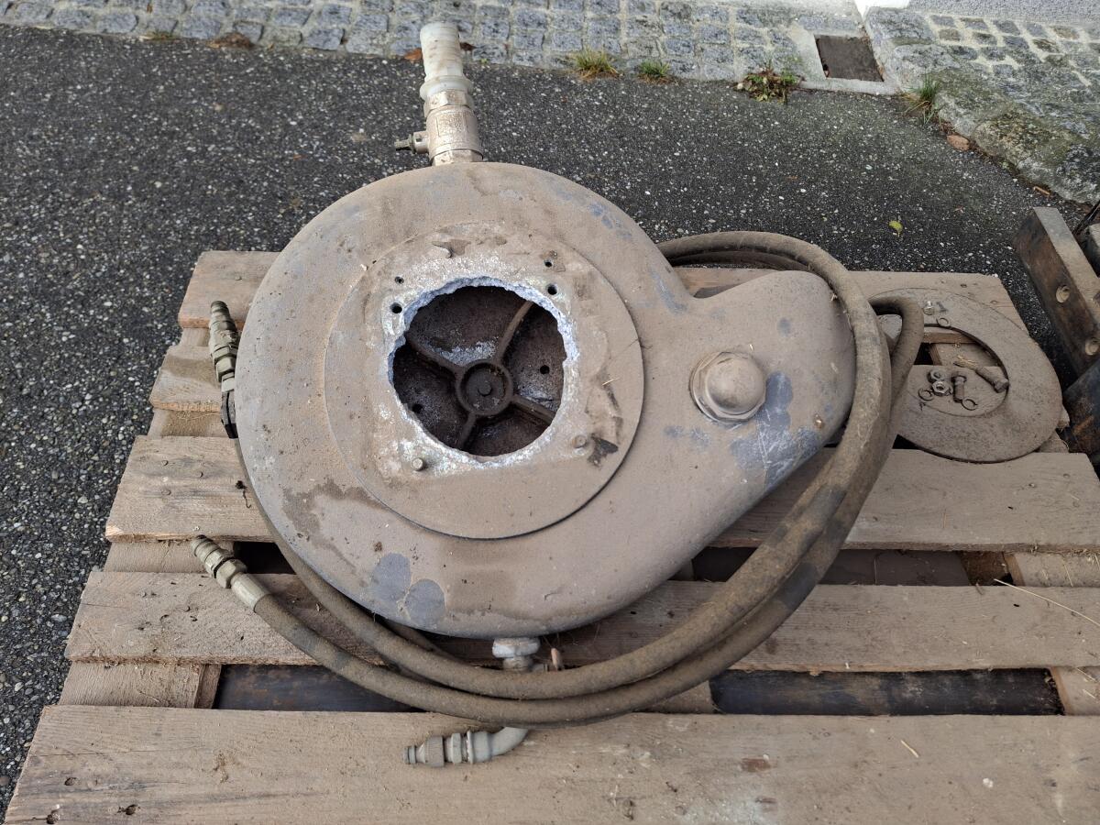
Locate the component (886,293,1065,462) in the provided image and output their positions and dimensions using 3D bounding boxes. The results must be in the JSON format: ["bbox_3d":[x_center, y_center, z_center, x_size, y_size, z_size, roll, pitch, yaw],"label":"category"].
[{"bbox_3d":[0.549,-0.061,1.096,0.298,0.012,0.298,1,55,-2],"label":"component"}]

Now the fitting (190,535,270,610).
[{"bbox_3d":[-0.350,0.172,0.867,0.111,0.032,0.031,35,60,20],"label":"fitting"}]

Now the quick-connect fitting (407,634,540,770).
[{"bbox_3d":[-0.076,0.281,0.777,0.133,0.086,0.120,-3,55,-5],"label":"quick-connect fitting"}]

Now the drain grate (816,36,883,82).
[{"bbox_3d":[0.966,-1.143,2.584,0.182,0.025,0.250,1,55,-2],"label":"drain grate"}]

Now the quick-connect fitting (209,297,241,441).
[{"bbox_3d":[-0.407,-0.059,1.008,0.040,0.042,0.229,-14,57,-12],"label":"quick-connect fitting"}]

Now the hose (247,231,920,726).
[{"bbox_3d":[0.070,0.024,0.963,0.880,0.090,0.685,1,55,-2],"label":"hose"}]

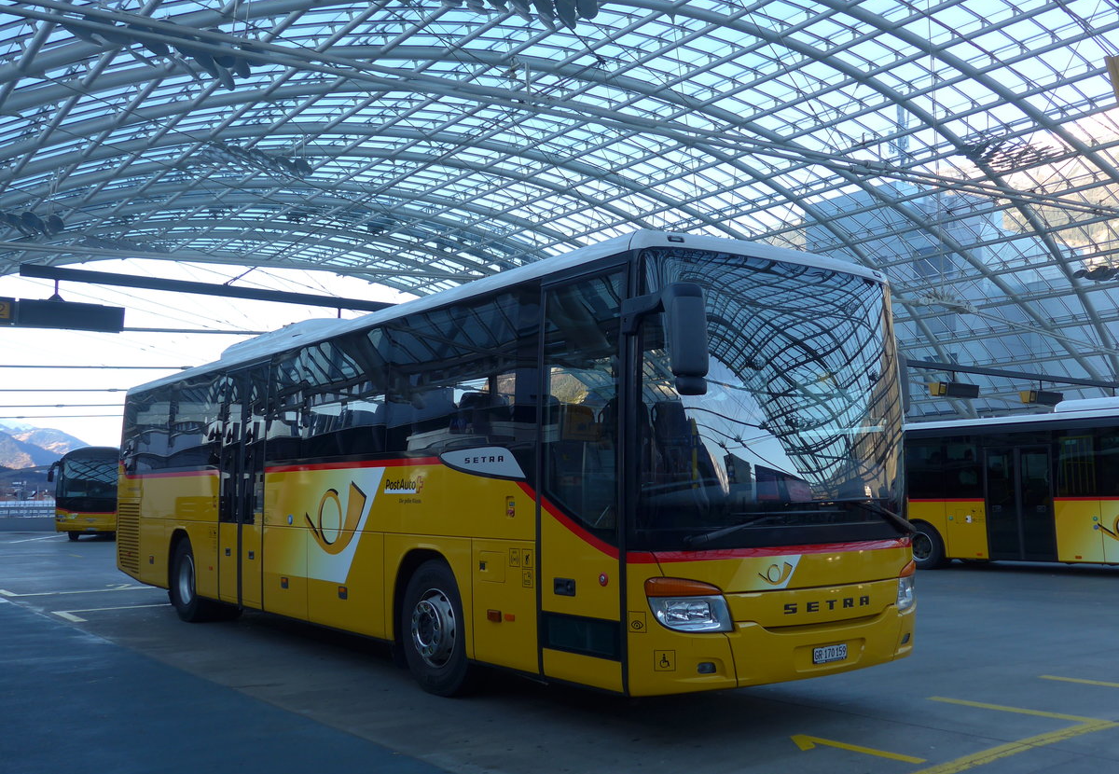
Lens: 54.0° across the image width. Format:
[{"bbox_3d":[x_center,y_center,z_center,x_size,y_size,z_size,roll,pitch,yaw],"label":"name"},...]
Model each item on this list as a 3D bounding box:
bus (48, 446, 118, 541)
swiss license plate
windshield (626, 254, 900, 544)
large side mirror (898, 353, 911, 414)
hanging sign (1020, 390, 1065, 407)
[{"bbox_3d":[-18.973,4.612,47.153,2.550,3.580,12.400,1,-6,-14],"label":"bus"},{"bbox_3d":[1.666,1.646,6.772,0.305,0.095,0.020,3,-7,-36],"label":"swiss license plate"},{"bbox_3d":[1.526,0.119,7.096,2.420,1.780,0.400,3,-7,-36],"label":"windshield"},{"bbox_3d":[2.490,-0.020,8.243,0.250,0.470,0.170,3,-7,-36],"label":"large side mirror"},{"bbox_3d":[15.411,0.387,35.092,2.000,0.410,0.380,3,-7,-37],"label":"hanging sign"}]

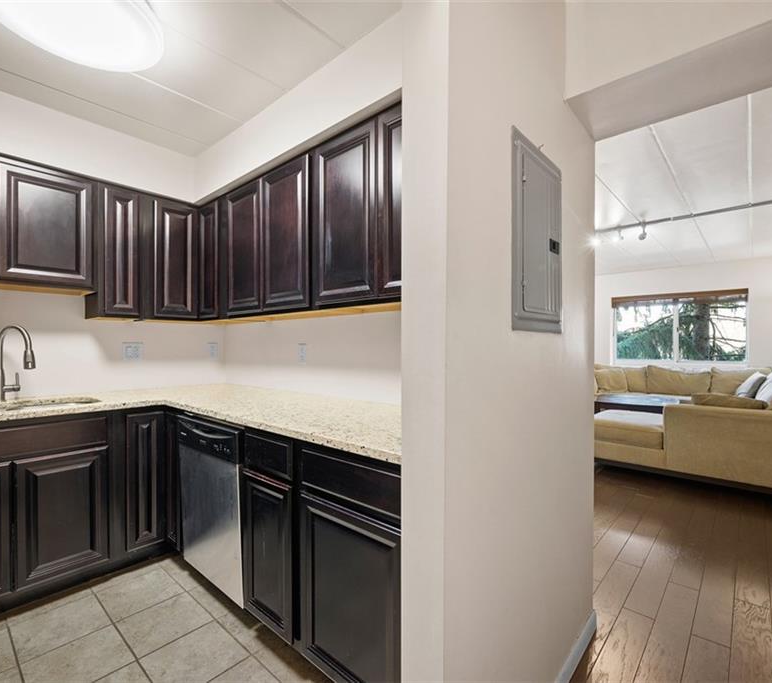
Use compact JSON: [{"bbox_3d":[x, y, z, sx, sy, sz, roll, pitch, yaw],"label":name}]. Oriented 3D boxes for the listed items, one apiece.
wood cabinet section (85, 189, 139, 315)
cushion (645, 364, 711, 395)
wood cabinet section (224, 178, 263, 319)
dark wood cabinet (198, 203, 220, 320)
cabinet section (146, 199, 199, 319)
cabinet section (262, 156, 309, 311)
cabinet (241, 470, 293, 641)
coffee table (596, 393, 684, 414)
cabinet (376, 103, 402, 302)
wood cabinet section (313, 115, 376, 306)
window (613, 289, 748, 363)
[{"bbox_3d":[-1.656,-0.517,2.419,0.335,0.764,0.218,-1,-1,41],"label":"wood cabinet section"},{"bbox_3d":[4.152,0.552,5.657,0.740,0.410,0.210,-1,-1,42],"label":"cushion"},{"bbox_3d":[-0.731,-0.518,2.428,0.436,0.756,0.320,-1,-1,41],"label":"wood cabinet section"},{"bbox_3d":[-1.040,-0.519,2.679,0.260,0.750,0.310,0,-1,41],"label":"dark wood cabinet"},{"bbox_3d":[-1.468,-0.516,2.631,0.335,0.764,0.318,-1,-1,41],"label":"cabinet section"},{"bbox_3d":[-0.409,-0.521,2.144,0.422,0.756,0.320,-1,-1,41],"label":"cabinet section"},{"bbox_3d":[-0.280,0.814,1.738,0.360,0.570,0.550,-1,-1,42],"label":"cabinet"},{"bbox_3d":[3.266,1.011,5.251,0.930,0.450,0.850,0,0,43],"label":"coffee table"},{"bbox_3d":[0.210,-0.528,1.593,0.400,0.760,0.310,0,-1,41],"label":"cabinet"},{"bbox_3d":[-0.087,-0.525,1.859,0.413,0.756,0.320,-1,-1,41],"label":"wood cabinet section"},{"bbox_3d":[4.723,-0.227,6.527,1.800,1.120,0.100,0,0,43],"label":"window"}]

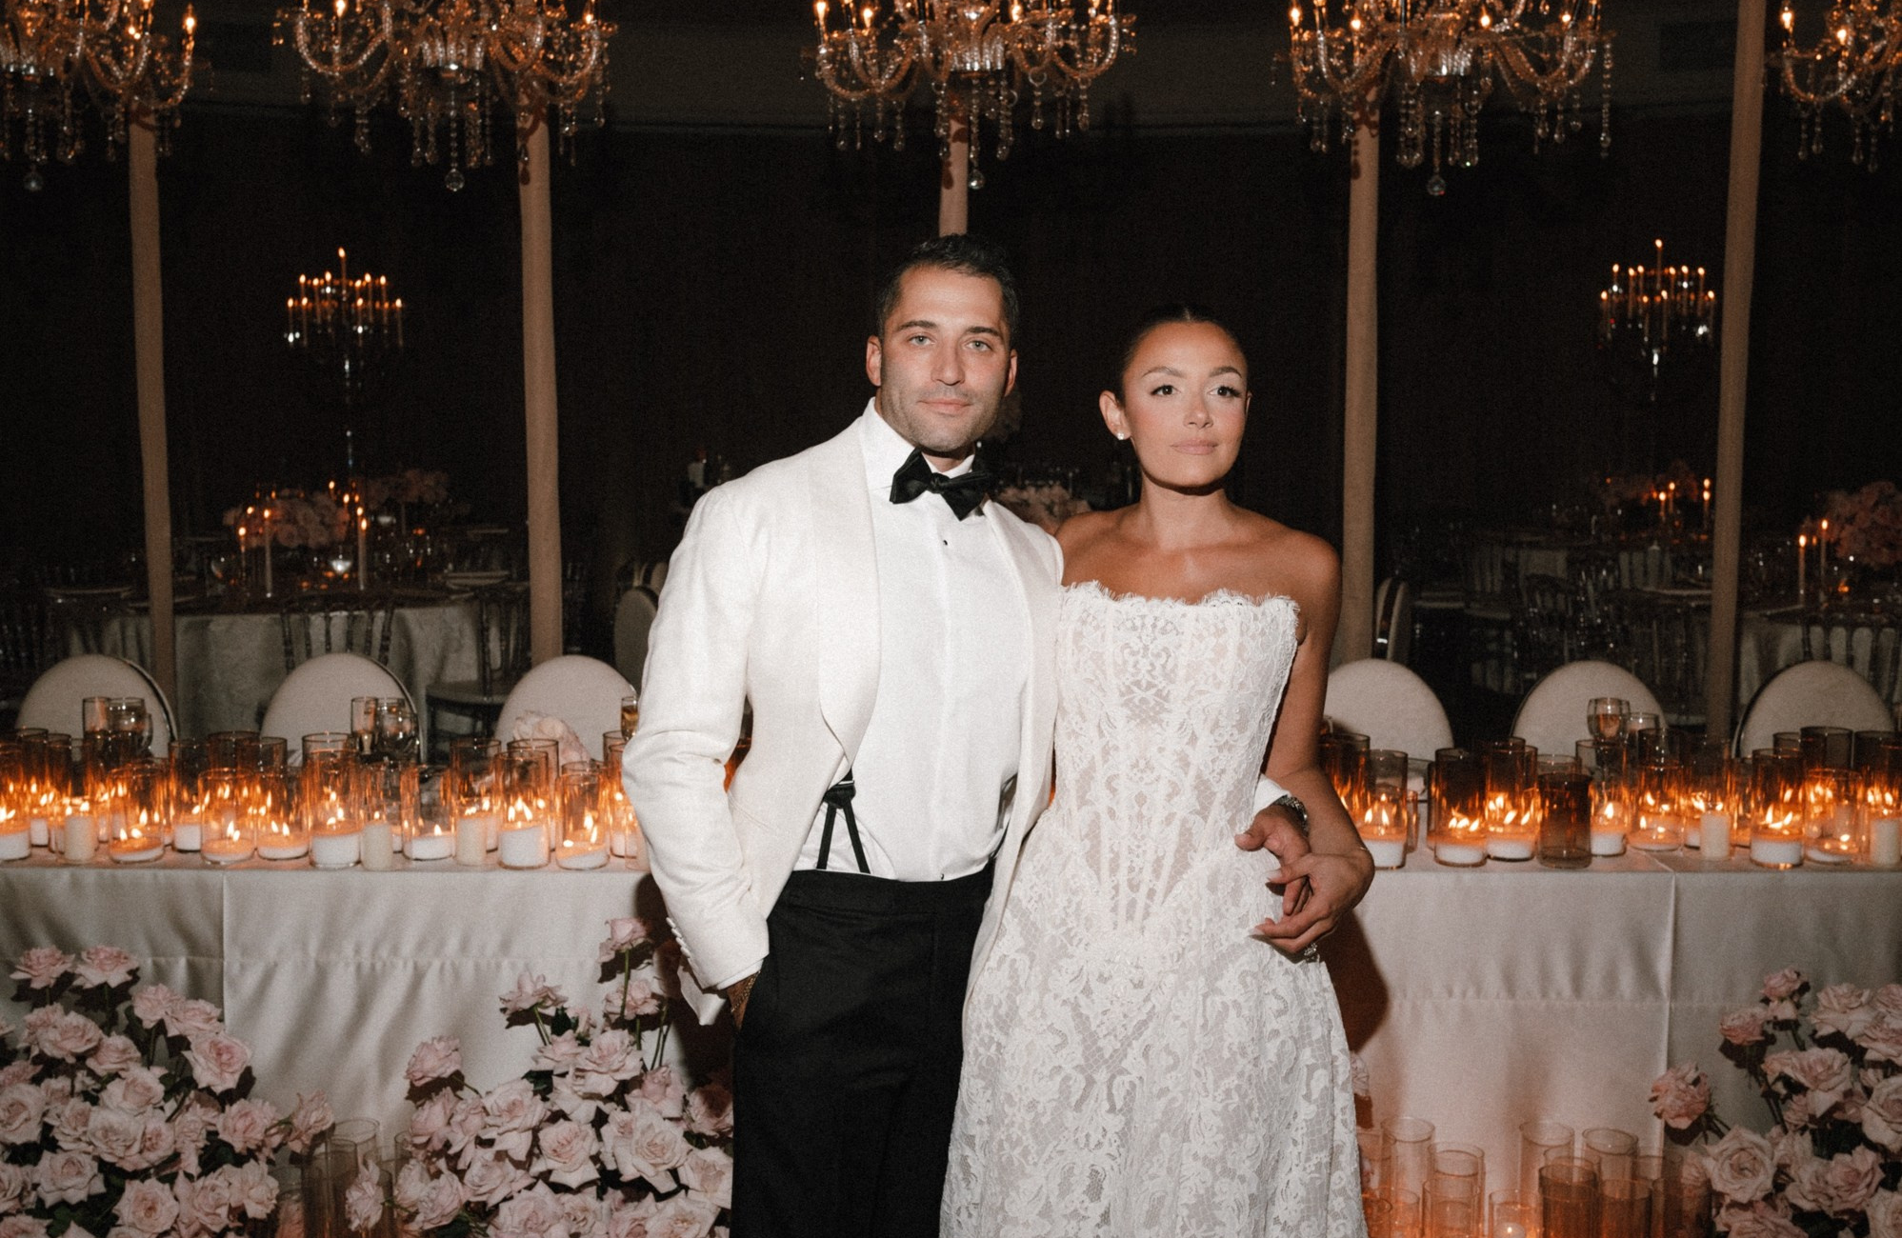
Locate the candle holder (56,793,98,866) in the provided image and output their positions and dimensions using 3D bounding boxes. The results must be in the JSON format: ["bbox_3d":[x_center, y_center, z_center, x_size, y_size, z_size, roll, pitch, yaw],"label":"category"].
[{"bbox_3d":[-1.575,0.379,4.005,0.071,0.104,0.071,0,9,0],"label":"candle holder"}]

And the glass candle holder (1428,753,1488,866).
[{"bbox_3d":[0.944,0.350,4.107,0.091,0.204,0.091,0,7,0],"label":"glass candle holder"}]

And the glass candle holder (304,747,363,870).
[{"bbox_3d":[-1.133,0.350,4.090,0.092,0.209,0.092,0,7,0],"label":"glass candle holder"}]

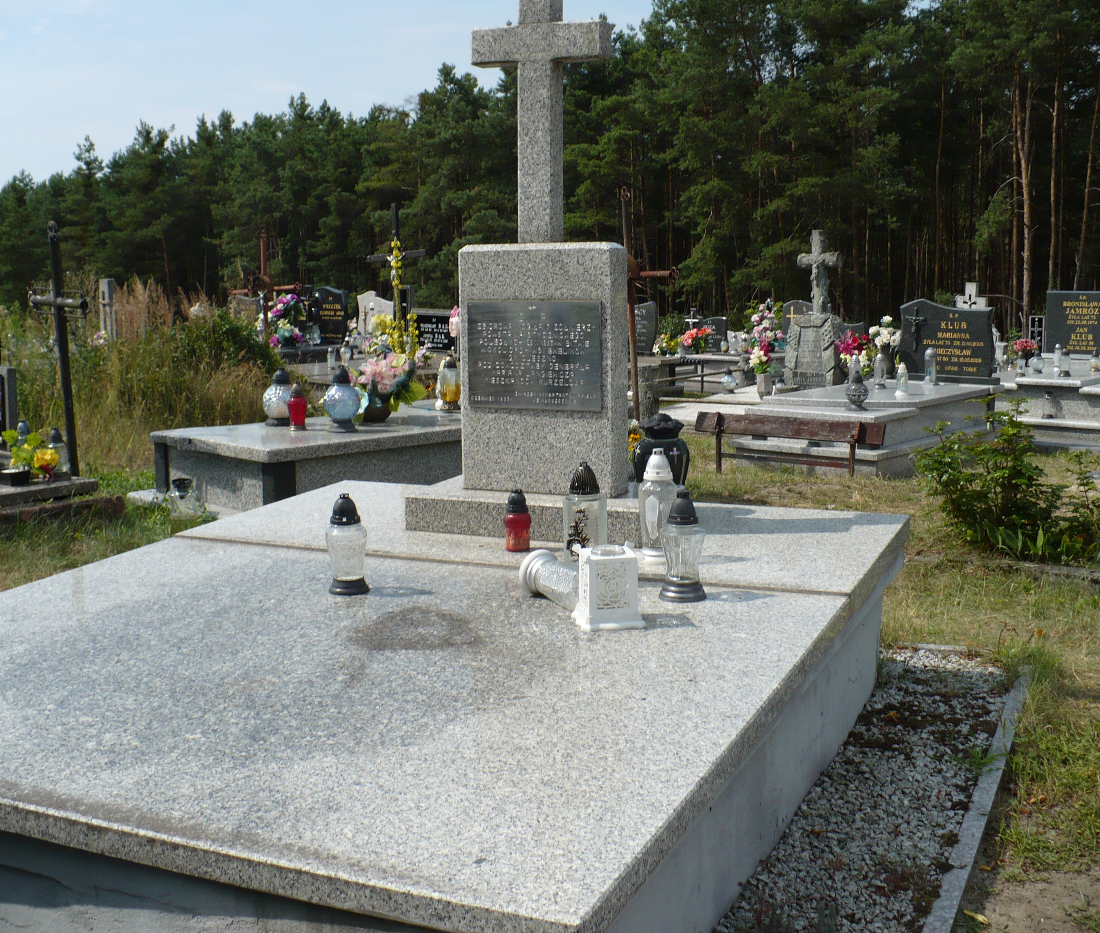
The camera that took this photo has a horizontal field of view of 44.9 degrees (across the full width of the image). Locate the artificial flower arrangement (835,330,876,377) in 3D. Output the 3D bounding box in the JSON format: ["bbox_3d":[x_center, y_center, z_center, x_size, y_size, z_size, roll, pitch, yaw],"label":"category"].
[{"bbox_3d":[2.724,-1.006,11.871,0.330,0.390,0.290,7,11,39],"label":"artificial flower arrangement"}]

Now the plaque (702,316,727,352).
[{"bbox_3d":[2.058,-1.641,16.566,0.345,0.455,0.090,7,11,38],"label":"plaque"}]

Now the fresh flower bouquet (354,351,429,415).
[{"bbox_3d":[-1.096,-0.582,9.198,0.500,0.420,0.440,7,11,39],"label":"fresh flower bouquet"}]

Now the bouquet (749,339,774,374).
[{"bbox_3d":[1.701,-0.888,10.700,0.190,0.280,0.180,8,13,42],"label":"bouquet"}]

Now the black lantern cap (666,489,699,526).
[{"bbox_3d":[0.337,0.101,3.360,0.080,0.084,0.080,-1,9,0],"label":"black lantern cap"}]

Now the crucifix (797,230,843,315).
[{"bbox_3d":[2.328,-1.664,11.500,0.370,0.730,0.150,8,13,42],"label":"crucifix"}]

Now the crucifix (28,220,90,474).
[{"bbox_3d":[-3.159,-0.748,8.636,0.620,1.720,0.100,4,10,36],"label":"crucifix"}]

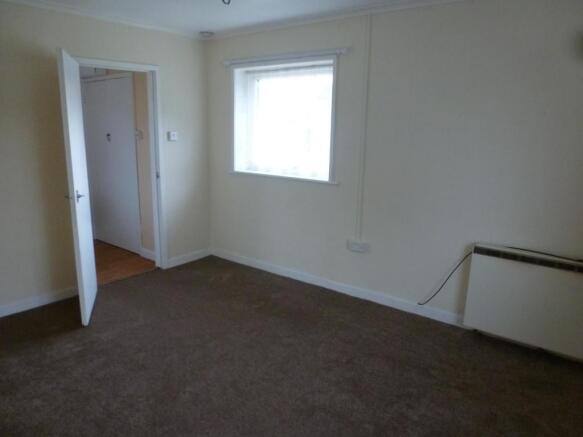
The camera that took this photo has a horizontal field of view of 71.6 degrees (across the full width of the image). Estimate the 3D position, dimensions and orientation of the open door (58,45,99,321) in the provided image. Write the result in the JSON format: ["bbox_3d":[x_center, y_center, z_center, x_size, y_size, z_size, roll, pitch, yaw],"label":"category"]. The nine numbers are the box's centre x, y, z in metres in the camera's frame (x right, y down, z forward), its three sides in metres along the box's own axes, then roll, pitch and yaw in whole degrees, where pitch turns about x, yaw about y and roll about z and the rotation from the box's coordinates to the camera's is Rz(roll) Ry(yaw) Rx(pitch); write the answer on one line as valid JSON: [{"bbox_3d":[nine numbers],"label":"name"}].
[{"bbox_3d":[-1.674,-0.224,3.202,0.045,1.979,0.727,-3,13,-19],"label":"open door"}]

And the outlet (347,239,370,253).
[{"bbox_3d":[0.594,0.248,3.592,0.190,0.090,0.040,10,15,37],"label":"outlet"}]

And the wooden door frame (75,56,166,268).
[{"bbox_3d":[-1.605,-0.413,3.866,0.130,2.071,0.837,10,15,37],"label":"wooden door frame"}]

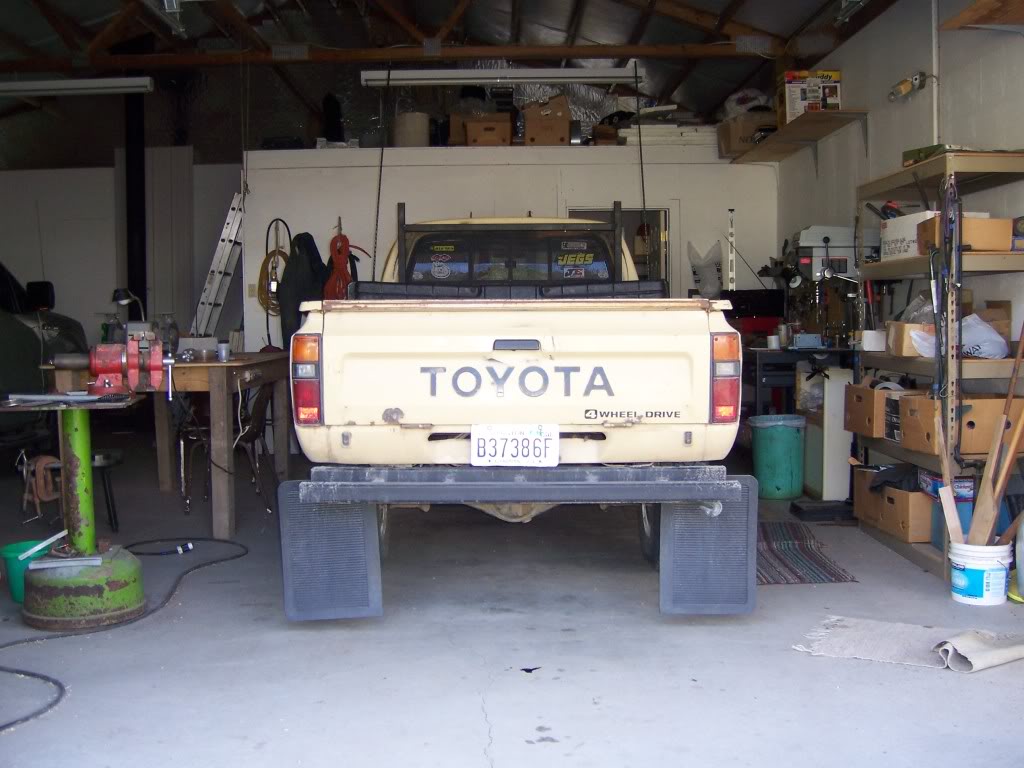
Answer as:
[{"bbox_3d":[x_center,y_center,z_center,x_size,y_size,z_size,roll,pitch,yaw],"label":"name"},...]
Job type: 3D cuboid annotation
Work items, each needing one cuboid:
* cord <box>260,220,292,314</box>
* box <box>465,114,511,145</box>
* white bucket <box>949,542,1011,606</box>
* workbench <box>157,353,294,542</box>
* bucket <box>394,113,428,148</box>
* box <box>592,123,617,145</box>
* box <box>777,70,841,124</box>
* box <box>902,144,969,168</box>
[{"bbox_3d":[-1.980,-0.980,8.953,0.300,0.800,0.100,0,4,0],"label":"cord"},{"bbox_3d":[-0.197,-2.145,9.180,0.410,0.270,0.450,0,4,0],"label":"box"},{"bbox_3d":[1.947,0.763,4.433,0.258,0.255,0.258,0,4,0],"label":"white bucket"},{"bbox_3d":[-1.913,0.315,6.389,1.030,0.910,1.920,-1,3,-1],"label":"workbench"},{"bbox_3d":[-0.843,-2.121,9.104,0.295,0.340,0.295,0,4,0],"label":"bucket"},{"bbox_3d":[0.788,-2.096,9.099,0.220,0.180,0.240,0,4,0],"label":"box"},{"bbox_3d":[2.020,-1.926,7.249,0.365,0.370,0.250,-1,3,-1],"label":"box"},{"bbox_3d":[1.946,-1.023,4.822,0.240,0.075,0.270,-1,3,-16],"label":"box"}]

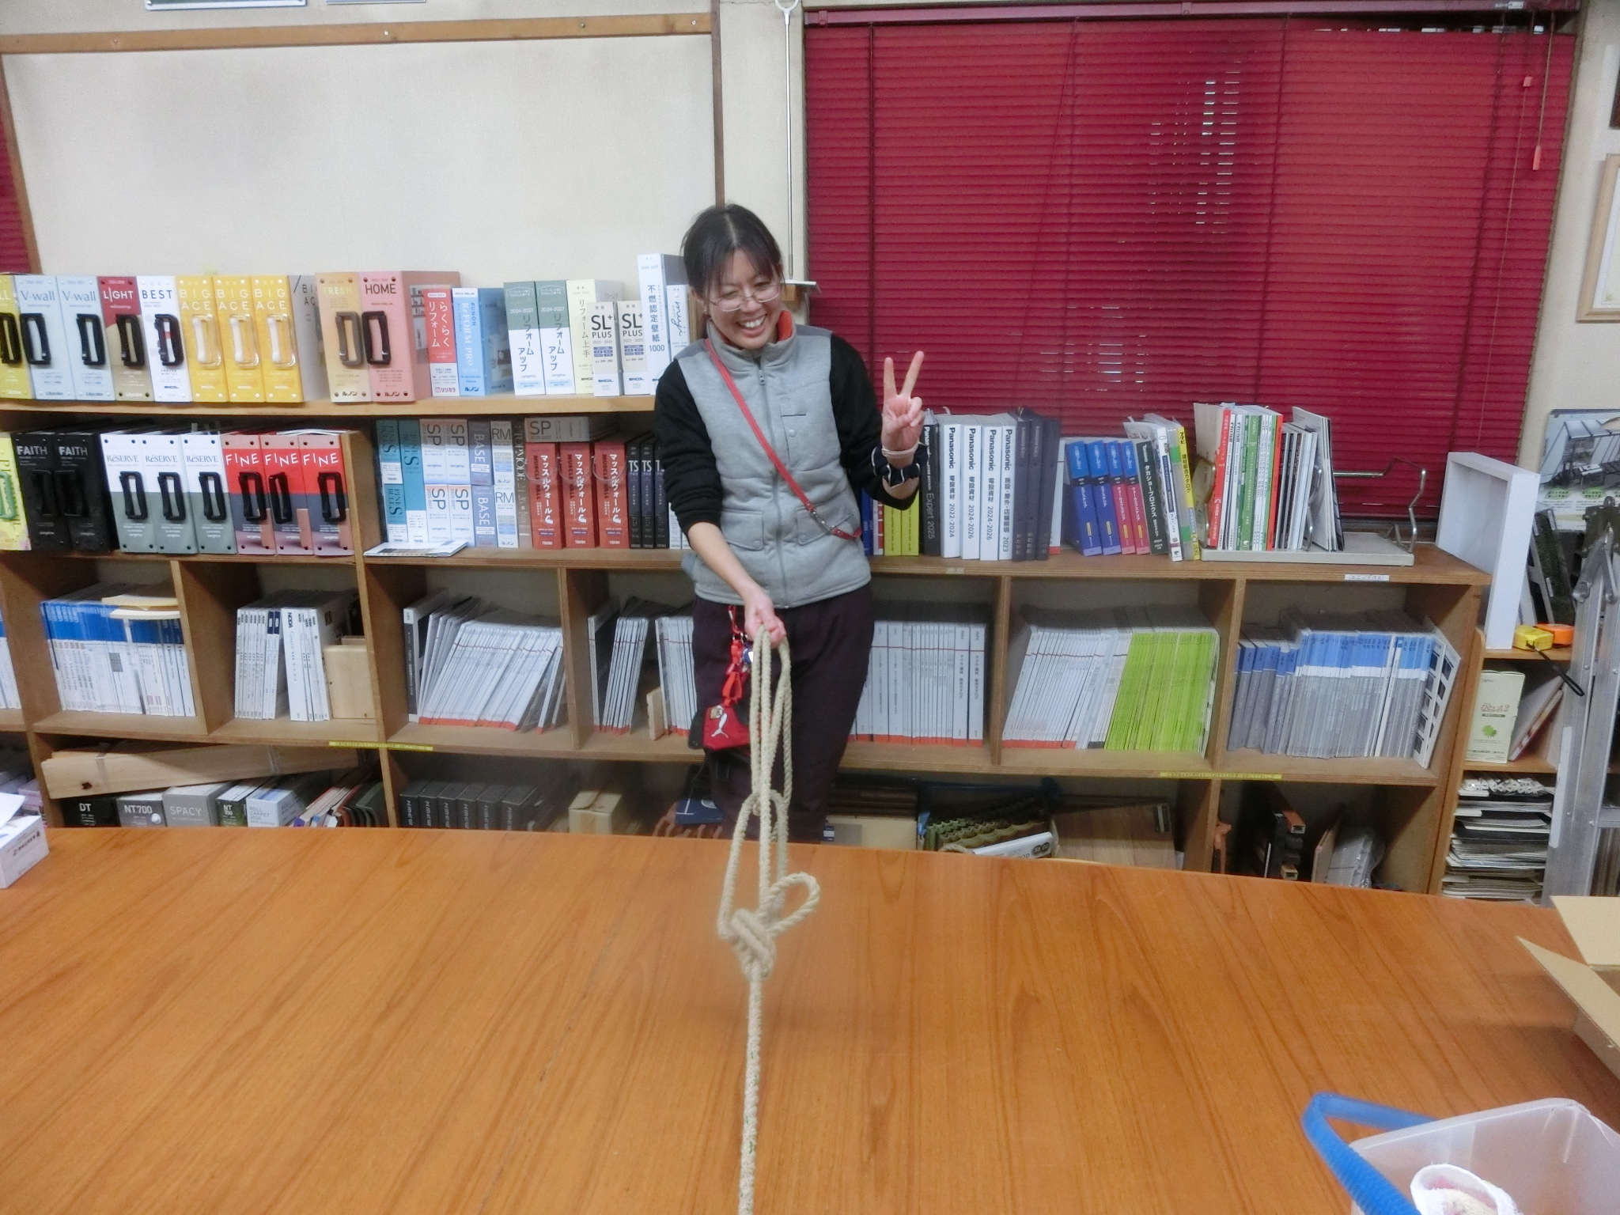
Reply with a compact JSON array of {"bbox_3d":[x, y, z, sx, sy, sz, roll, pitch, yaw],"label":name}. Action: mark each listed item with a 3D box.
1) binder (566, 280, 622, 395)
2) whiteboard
[{"bbox_3d":[-0.492,-0.637,2.633,0.064,0.249,0.225,2,16,6],"label":"binder"},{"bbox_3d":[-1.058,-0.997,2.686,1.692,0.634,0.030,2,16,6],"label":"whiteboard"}]

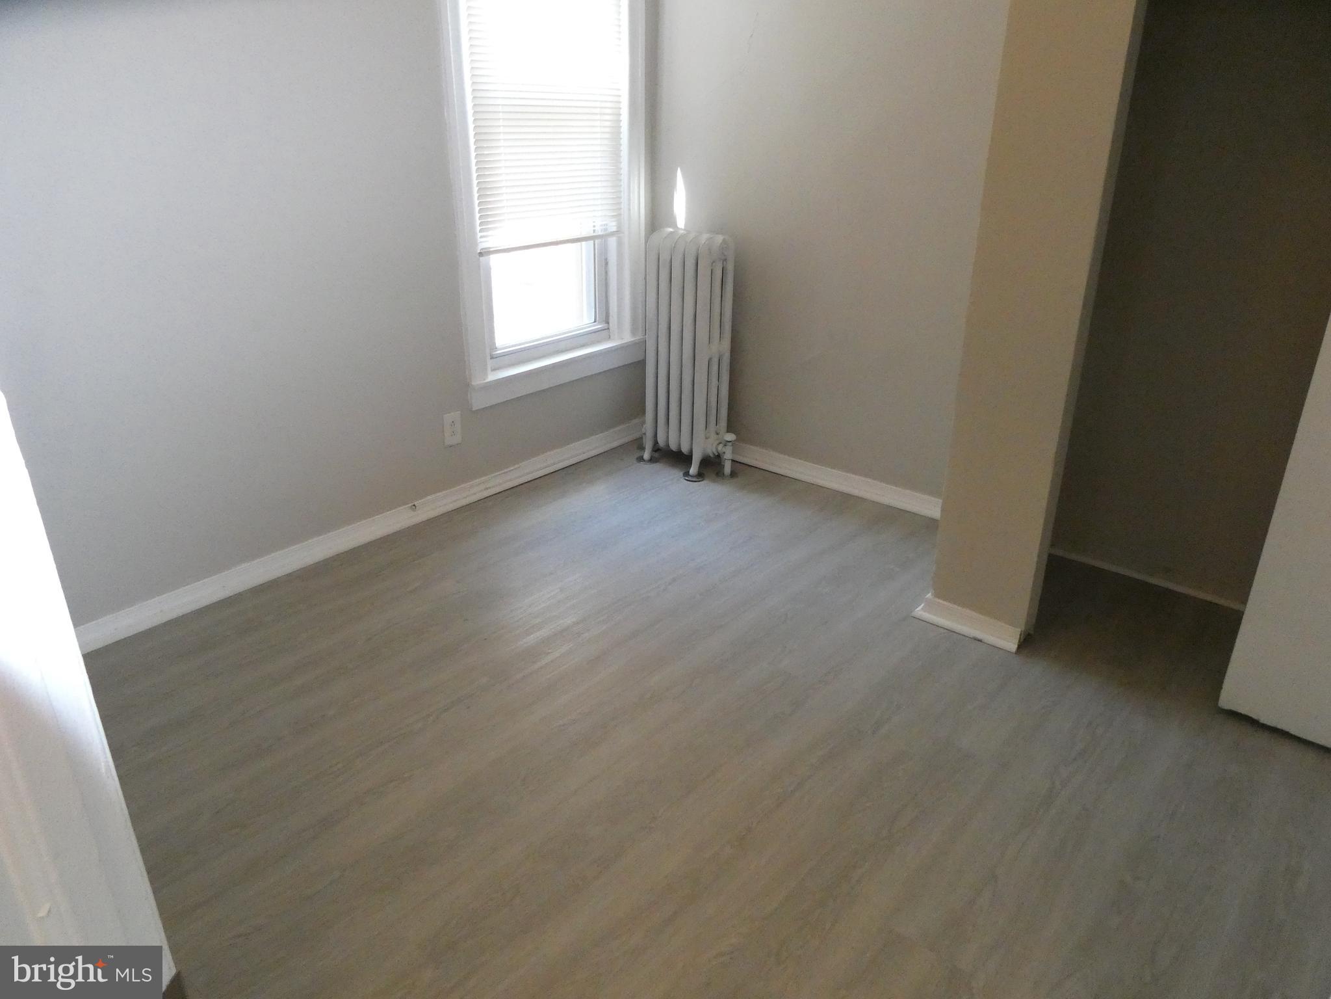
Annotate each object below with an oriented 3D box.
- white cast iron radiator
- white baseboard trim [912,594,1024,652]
[{"bbox_3d":[0.105,-0.581,3.697,0.338,0.955,0.219,19,30,36],"label":"white cast iron radiator"},{"bbox_3d":[0.869,0.355,2.665,0.312,0.067,0.032,19,30,36],"label":"white baseboard trim"}]

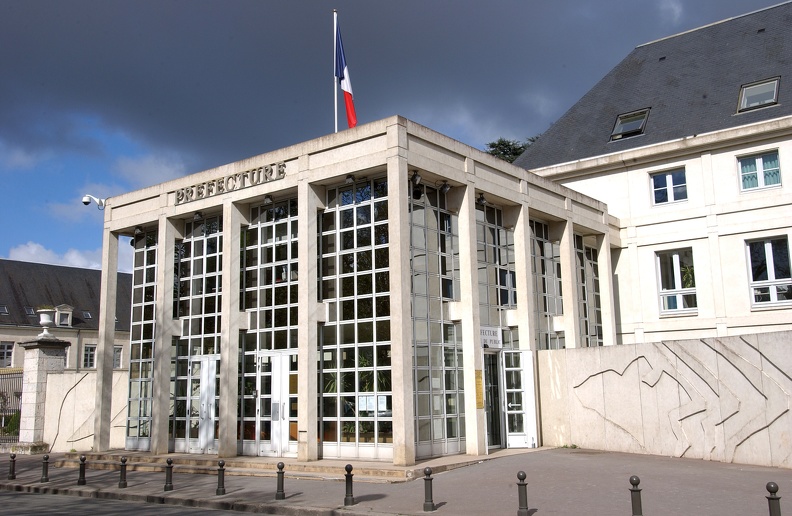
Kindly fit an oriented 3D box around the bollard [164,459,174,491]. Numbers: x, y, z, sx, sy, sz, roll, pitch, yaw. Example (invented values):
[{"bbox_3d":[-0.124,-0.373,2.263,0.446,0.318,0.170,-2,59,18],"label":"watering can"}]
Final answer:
[{"bbox_3d":[-4.306,4.115,14.961,0.141,0.598,0.141,-9,-12,37],"label":"bollard"}]

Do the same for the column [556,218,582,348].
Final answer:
[{"bbox_3d":[4.991,1.977,22.365,0.316,6.312,0.323,-9,-12,37],"label":"column"}]

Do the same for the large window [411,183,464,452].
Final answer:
[{"bbox_3d":[0.794,1.446,18.667,0.088,6.365,2.646,-9,-12,37],"label":"large window"}]

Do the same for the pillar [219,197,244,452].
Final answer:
[{"bbox_3d":[-4.062,1.647,19.333,0.323,6.312,0.316,-9,-12,37],"label":"pillar"}]

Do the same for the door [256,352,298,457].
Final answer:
[{"bbox_3d":[-2.753,3.527,19.020,1.544,2.528,0.088,-9,-12,37],"label":"door"}]

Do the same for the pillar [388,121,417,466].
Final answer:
[{"bbox_3d":[0.087,0.629,16.218,0.308,7.084,0.316,-9,-12,37],"label":"pillar"}]

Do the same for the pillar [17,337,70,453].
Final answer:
[{"bbox_3d":[-12.637,4.885,28.087,1.294,3.999,1.294,-9,-12,37],"label":"pillar"}]

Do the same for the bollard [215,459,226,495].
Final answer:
[{"bbox_3d":[-3.079,3.880,13.871,0.142,0.590,0.142,-9,-12,37],"label":"bollard"}]

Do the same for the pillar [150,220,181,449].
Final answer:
[{"bbox_3d":[-6.167,1.970,20.943,0.323,6.312,0.316,-9,-12,37],"label":"pillar"}]

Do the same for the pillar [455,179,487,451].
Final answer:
[{"bbox_3d":[1.728,1.333,18.229,0.316,6.312,0.323,-9,-12,37],"label":"pillar"}]

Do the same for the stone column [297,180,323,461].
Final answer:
[{"bbox_3d":[-2.023,1.367,18.168,0.338,6.468,0.353,-9,-12,37],"label":"stone column"}]

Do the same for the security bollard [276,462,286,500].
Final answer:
[{"bbox_3d":[-1.896,3.676,12.950,0.142,0.590,0.142,-1,-10,0],"label":"security bollard"}]

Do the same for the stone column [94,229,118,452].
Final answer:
[{"bbox_3d":[-8.273,2.294,22.554,0.323,6.312,0.316,-9,-12,37],"label":"stone column"}]

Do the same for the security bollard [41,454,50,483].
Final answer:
[{"bbox_3d":[-7.810,4.697,17.554,0.142,0.590,0.142,-9,-12,37],"label":"security bollard"}]

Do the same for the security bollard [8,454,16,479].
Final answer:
[{"bbox_3d":[-9.081,4.954,18.659,0.141,0.598,0.141,-9,-12,37],"label":"security bollard"}]

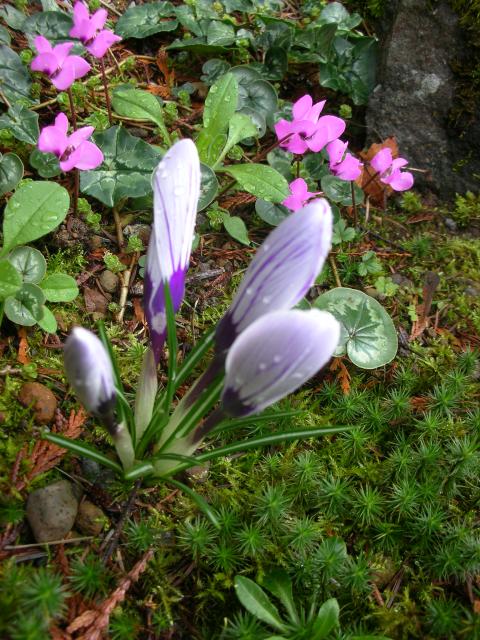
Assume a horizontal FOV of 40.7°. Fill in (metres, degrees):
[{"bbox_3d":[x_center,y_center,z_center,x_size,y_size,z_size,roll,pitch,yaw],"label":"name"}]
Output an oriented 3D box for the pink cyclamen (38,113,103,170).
[{"bbox_3d":[-0.082,-0.086,0.312,0.028,0.022,0.022,-29,54,-24],"label":"pink cyclamen"}]

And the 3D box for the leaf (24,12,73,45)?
[{"bbox_3d":[-0.142,-0.218,0.483,0.036,0.008,0.035,0,68,-6],"label":"leaf"}]

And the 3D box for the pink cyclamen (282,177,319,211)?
[{"bbox_3d":[0.029,-0.057,0.305,0.016,0.018,0.019,37,58,28],"label":"pink cyclamen"}]

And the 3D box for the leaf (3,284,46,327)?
[{"bbox_3d":[-0.091,-0.006,0.272,0.017,0.004,0.019,0,80,0],"label":"leaf"}]

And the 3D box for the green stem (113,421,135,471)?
[{"bbox_3d":[-0.041,0.046,0.232,0.006,0.031,0.006,0,51,0],"label":"green stem"}]

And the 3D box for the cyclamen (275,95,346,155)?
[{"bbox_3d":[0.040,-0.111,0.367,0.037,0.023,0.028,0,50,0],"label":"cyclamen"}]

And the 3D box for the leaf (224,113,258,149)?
[{"bbox_3d":[0.002,-0.114,0.389,0.017,0.006,0.020,42,81,8],"label":"leaf"}]

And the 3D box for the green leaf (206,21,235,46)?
[{"bbox_3d":[-0.014,-0.206,0.467,0.017,0.006,0.015,44,84,5],"label":"green leaf"}]

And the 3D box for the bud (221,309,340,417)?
[{"bbox_3d":[0.011,0.014,0.196,0.022,0.046,0.022,31,38,-30],"label":"bud"}]

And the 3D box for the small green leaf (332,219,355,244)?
[{"bbox_3d":[0.057,-0.048,0.354,0.012,0.005,0.015,2,69,5],"label":"small green leaf"}]

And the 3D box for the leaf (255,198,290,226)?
[{"bbox_3d":[0.017,-0.054,0.322,0.020,0.004,0.019,0,60,0],"label":"leaf"}]

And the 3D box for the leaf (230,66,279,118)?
[{"bbox_3d":[0.013,-0.146,0.423,0.026,0.007,0.034,9,86,2],"label":"leaf"}]

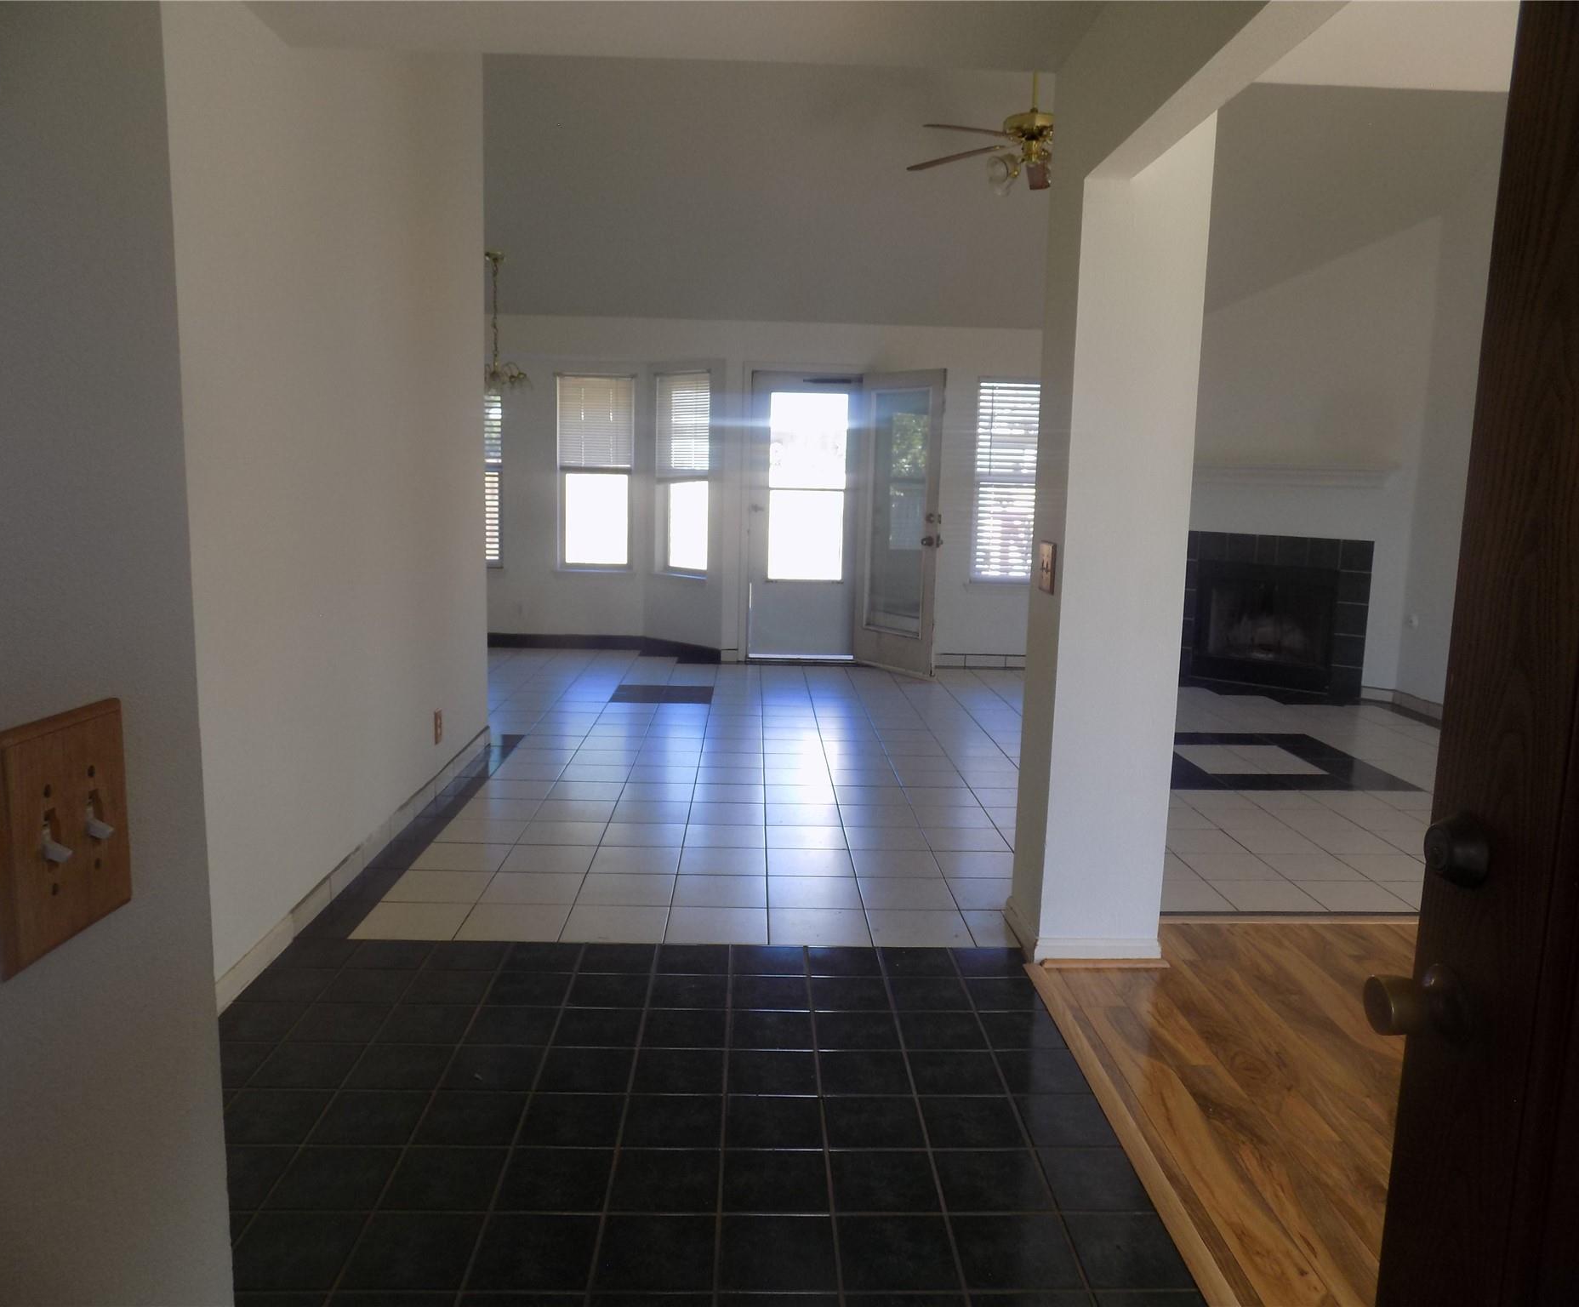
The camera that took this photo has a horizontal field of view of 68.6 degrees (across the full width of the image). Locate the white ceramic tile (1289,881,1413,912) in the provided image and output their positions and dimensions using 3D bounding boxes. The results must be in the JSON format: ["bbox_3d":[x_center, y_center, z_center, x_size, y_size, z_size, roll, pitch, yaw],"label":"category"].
[{"bbox_3d":[1.876,0.817,3.842,0.297,0.010,0.297,1,8,-2],"label":"white ceramic tile"}]

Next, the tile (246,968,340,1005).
[{"bbox_3d":[-1.301,0.867,3.005,0.199,0.010,0.199,1,8,-2],"label":"tile"}]

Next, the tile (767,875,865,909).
[{"bbox_3d":[0.080,0.788,3.800,0.299,0.010,0.299,1,8,-2],"label":"tile"}]

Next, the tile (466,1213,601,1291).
[{"bbox_3d":[-0.437,1.037,2.000,0.202,0.010,0.202,1,8,-2],"label":"tile"}]

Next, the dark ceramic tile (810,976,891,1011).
[{"bbox_3d":[0.155,0.893,3.033,0.200,0.010,0.200,1,8,-2],"label":"dark ceramic tile"}]

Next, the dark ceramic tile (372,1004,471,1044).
[{"bbox_3d":[-0.879,0.906,2.813,0.199,0.010,0.199,1,8,-2],"label":"dark ceramic tile"}]

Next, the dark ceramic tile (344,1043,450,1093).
[{"bbox_3d":[-0.873,0.938,2.613,0.200,0.010,0.200,1,8,-2],"label":"dark ceramic tile"}]

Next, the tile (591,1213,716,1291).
[{"bbox_3d":[-0.228,1.034,1.995,0.200,0.010,0.200,1,8,-2],"label":"tile"}]

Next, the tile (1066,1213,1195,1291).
[{"bbox_3d":[0.595,1.058,2.037,0.182,0.010,0.199,1,8,-2],"label":"tile"}]

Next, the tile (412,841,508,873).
[{"bbox_3d":[-1.140,0.719,4.065,0.299,0.010,0.299,1,8,-2],"label":"tile"}]

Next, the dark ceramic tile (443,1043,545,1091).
[{"bbox_3d":[-0.660,0.935,2.595,0.200,0.010,0.200,1,8,-2],"label":"dark ceramic tile"}]

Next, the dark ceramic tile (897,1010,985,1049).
[{"bbox_3d":[0.372,0.933,2.850,0.202,0.010,0.202,1,8,-2],"label":"dark ceramic tile"}]

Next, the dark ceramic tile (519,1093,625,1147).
[{"bbox_3d":[-0.447,0.970,2.398,0.200,0.010,0.200,1,8,-2],"label":"dark ceramic tile"}]

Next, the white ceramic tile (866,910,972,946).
[{"bbox_3d":[0.388,0.831,3.485,0.297,0.010,0.297,1,8,-2],"label":"white ceramic tile"}]

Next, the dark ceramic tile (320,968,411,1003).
[{"bbox_3d":[-1.086,0.866,2.991,0.200,0.010,0.200,1,8,-2],"label":"dark ceramic tile"}]

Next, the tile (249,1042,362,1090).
[{"bbox_3d":[-1.072,0.925,2.582,0.197,0.010,0.197,1,8,-2],"label":"tile"}]

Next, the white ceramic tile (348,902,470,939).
[{"bbox_3d":[-1.122,0.806,3.472,0.299,0.010,0.299,1,8,-2],"label":"white ceramic tile"}]

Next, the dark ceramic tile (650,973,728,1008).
[{"bbox_3d":[-0.259,0.892,3.034,0.200,0.010,0.200,1,8,-2],"label":"dark ceramic tile"}]

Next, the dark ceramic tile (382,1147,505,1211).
[{"bbox_3d":[-0.646,0.994,2.183,0.197,0.010,0.197,1,8,-2],"label":"dark ceramic tile"}]

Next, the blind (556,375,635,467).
[{"bbox_3d":[-1.455,-1.745,8.717,0.572,0.720,0.040,1,8,-2],"label":"blind"}]

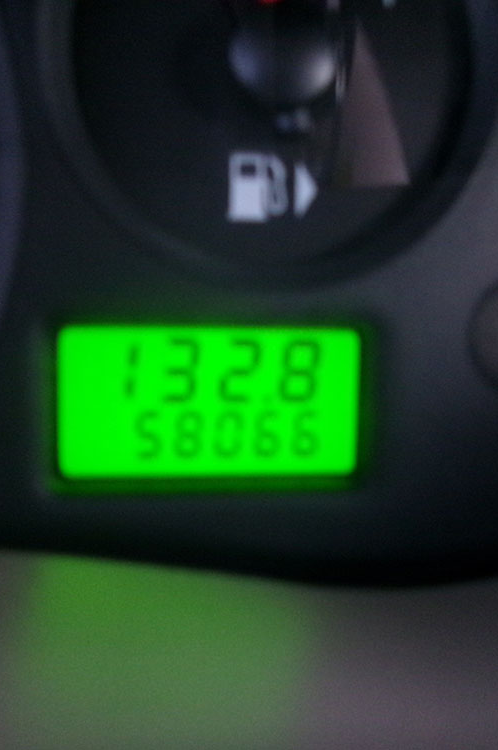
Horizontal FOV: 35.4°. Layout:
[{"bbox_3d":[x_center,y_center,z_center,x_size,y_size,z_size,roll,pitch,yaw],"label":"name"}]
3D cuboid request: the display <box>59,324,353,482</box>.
[{"bbox_3d":[-0.005,0.003,0.092,0.035,0.018,0.004,0,2,-6],"label":"display"}]

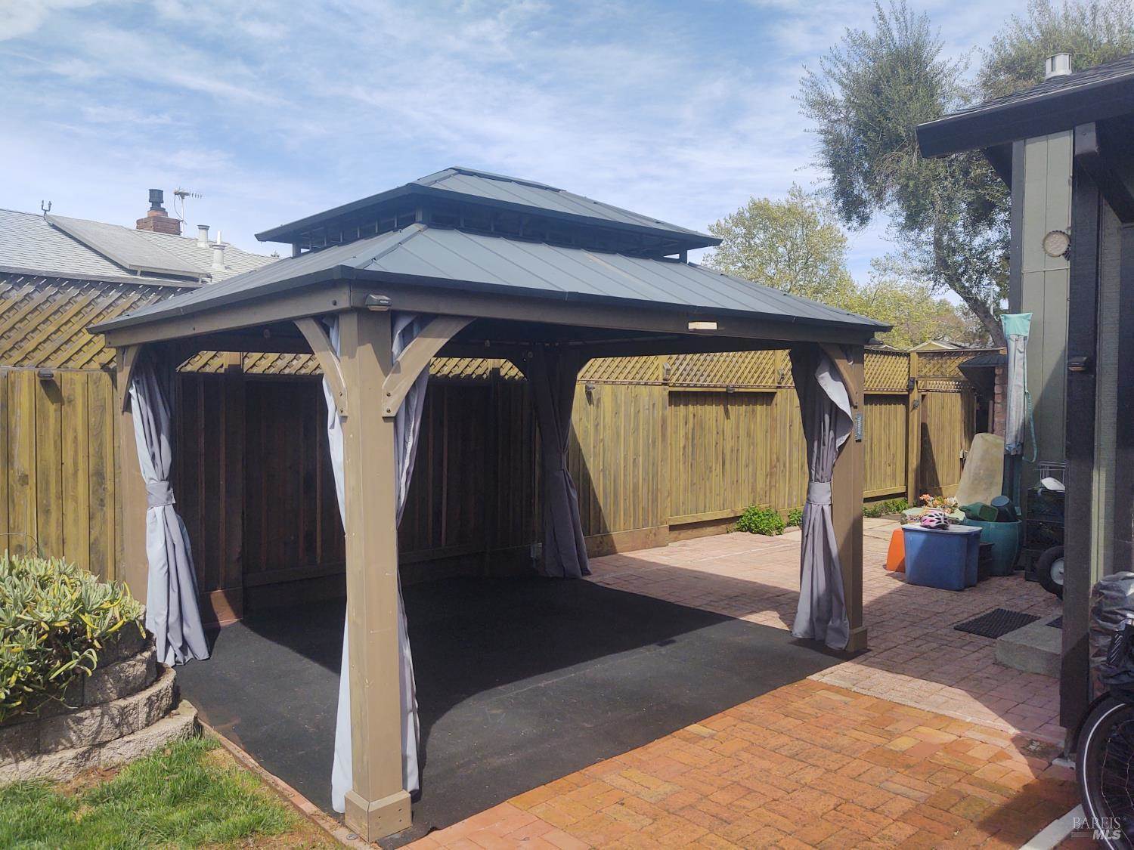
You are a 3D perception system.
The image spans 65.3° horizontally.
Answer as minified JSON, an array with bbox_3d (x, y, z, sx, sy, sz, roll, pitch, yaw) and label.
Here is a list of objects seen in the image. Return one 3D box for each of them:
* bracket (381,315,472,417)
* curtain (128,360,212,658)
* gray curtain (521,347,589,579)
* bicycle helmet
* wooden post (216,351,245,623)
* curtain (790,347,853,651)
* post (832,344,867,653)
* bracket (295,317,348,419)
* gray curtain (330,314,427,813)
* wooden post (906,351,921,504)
[{"bbox_3d":[-0.543,-0.243,3.475,0.440,0.392,0.037,-3,3,-42],"label":"bracket"},{"bbox_3d":[-2.475,0.493,5.518,0.340,1.930,0.310,-3,3,-42],"label":"curtain"},{"bbox_3d":[-0.099,0.325,7.685,0.340,1.930,0.340,-3,3,-42],"label":"gray curtain"},{"bbox_3d":[3.178,0.823,7.645,0.190,0.150,0.250,-2,2,-20],"label":"bicycle helmet"},{"bbox_3d":[-2.464,0.393,6.534,0.130,2.150,0.120,-3,3,-42],"label":"wooden post"},{"bbox_3d":[1.643,0.453,5.784,0.250,1.980,0.360,-3,3,-42],"label":"curtain"},{"bbox_3d":[1.817,0.457,5.739,0.182,1.995,0.182,-3,3,-42],"label":"post"},{"bbox_3d":[-0.952,-0.235,3.467,0.037,0.392,0.430,-3,3,-42],"label":"bracket"},{"bbox_3d":[-0.771,0.558,3.602,0.280,1.950,0.260,-3,3,-42],"label":"gray curtain"},{"bbox_3d":[5.281,0.004,13.441,0.140,2.320,0.140,-3,3,-42],"label":"wooden post"}]

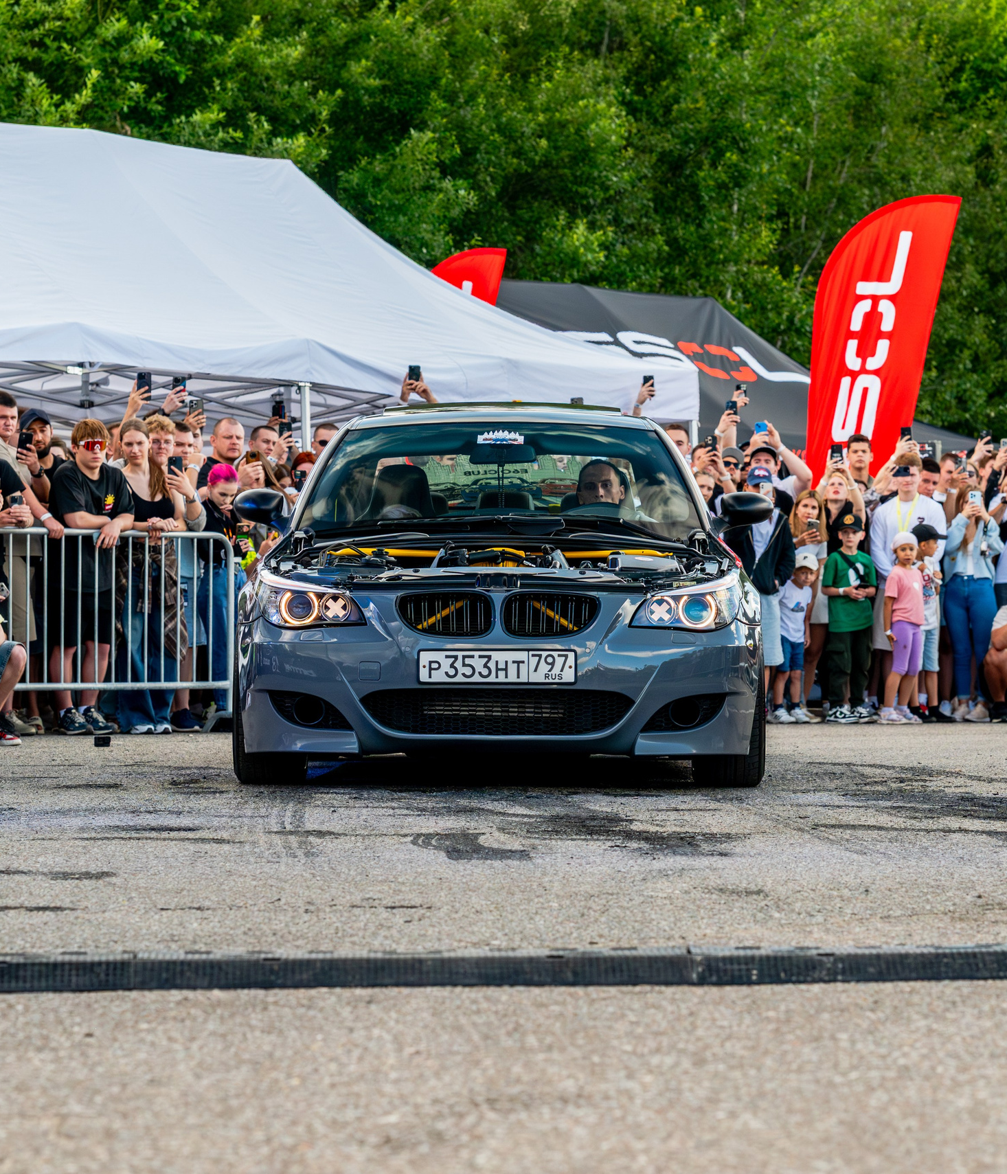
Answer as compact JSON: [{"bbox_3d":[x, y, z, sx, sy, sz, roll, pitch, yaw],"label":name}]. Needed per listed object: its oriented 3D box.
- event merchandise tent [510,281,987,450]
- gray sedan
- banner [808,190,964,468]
[{"bbox_3d":[0.730,-0.980,39.500,3.900,3.800,7.700,0,-1,44],"label":"event merchandise tent"},{"bbox_3d":[0.010,-0.008,16.330,1.880,1.450,4.850,0,-1,1],"label":"gray sedan"},{"bbox_3d":[2.830,-1.030,31.000,1.150,3.790,0.150,0,-1,-6],"label":"banner"}]

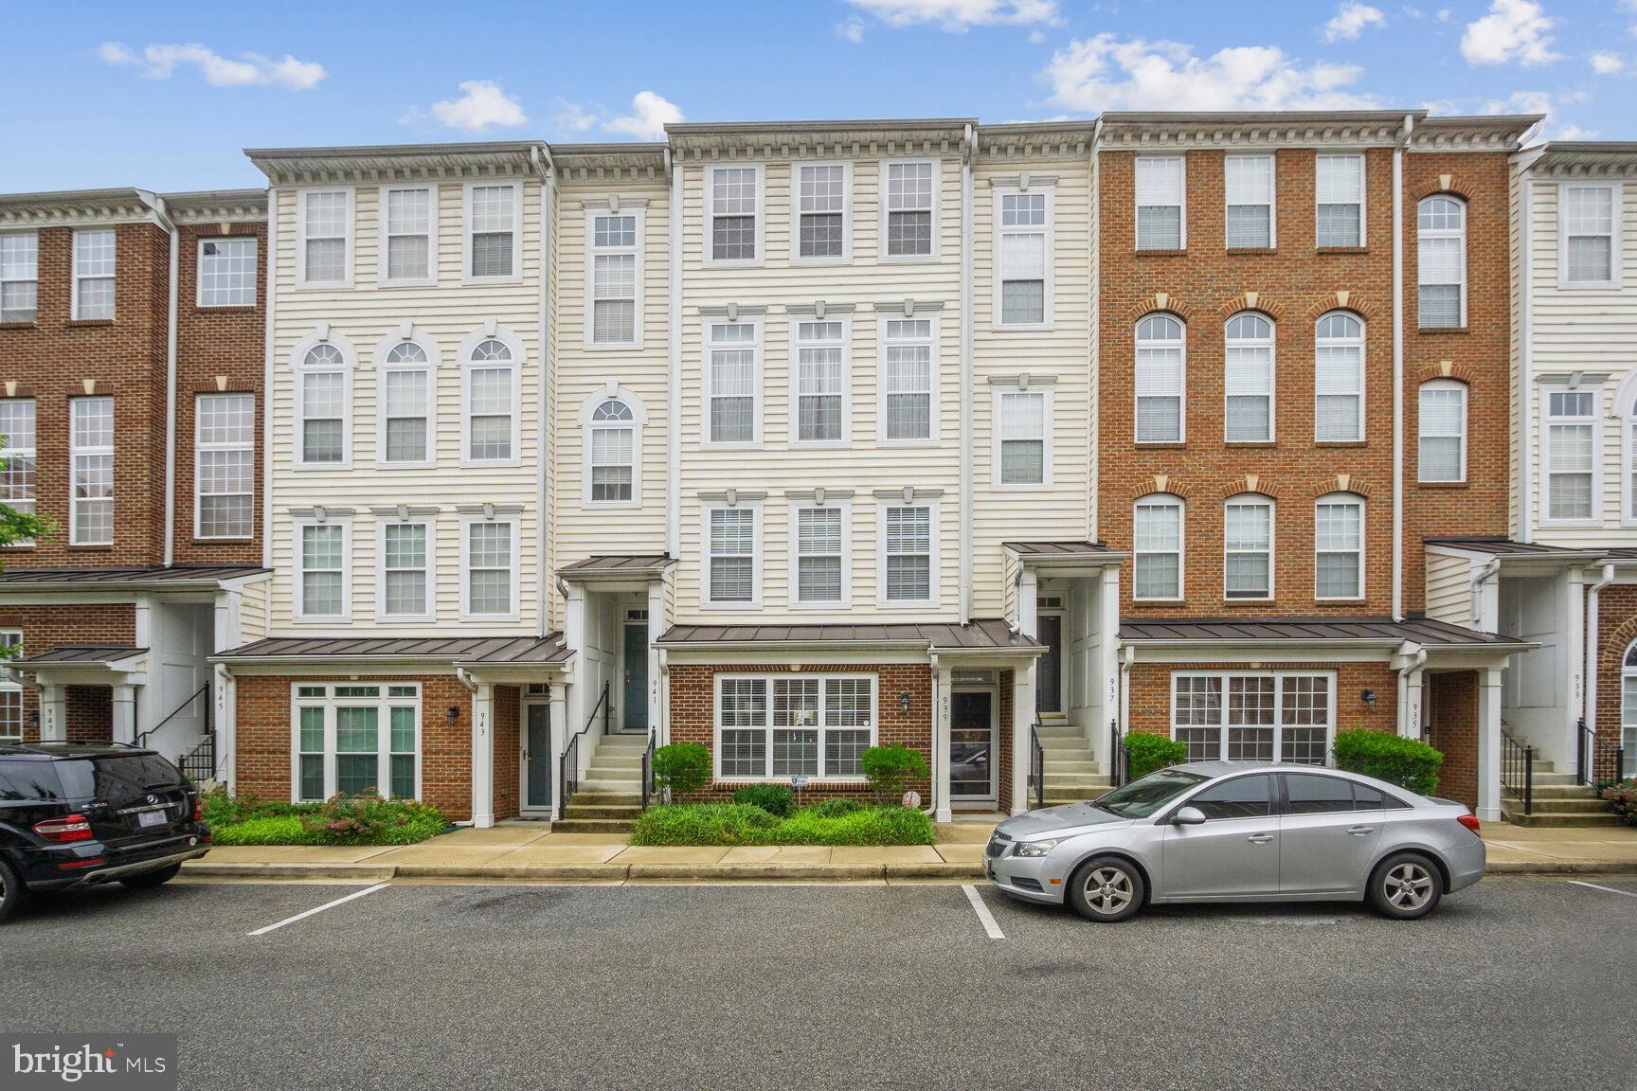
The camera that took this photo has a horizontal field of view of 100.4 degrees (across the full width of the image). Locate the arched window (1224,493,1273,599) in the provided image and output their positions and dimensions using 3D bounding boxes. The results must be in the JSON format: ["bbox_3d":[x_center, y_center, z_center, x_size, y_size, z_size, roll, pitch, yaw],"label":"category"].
[{"bbox_3d":[7.450,0.020,11.800,0.850,1.830,0.130,0,-4,2],"label":"arched window"}]

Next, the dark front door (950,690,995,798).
[{"bbox_3d":[2.700,3.541,12.100,0.880,1.980,0.100,0,-1,2],"label":"dark front door"}]

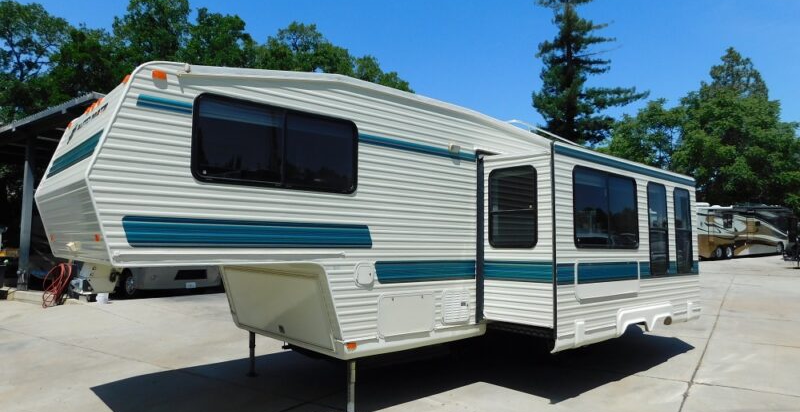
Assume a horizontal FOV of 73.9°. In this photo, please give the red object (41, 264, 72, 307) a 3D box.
[{"bbox_3d":[-9.007,2.091,13.977,0.789,1.210,0.400,3,-5,-32],"label":"red object"}]

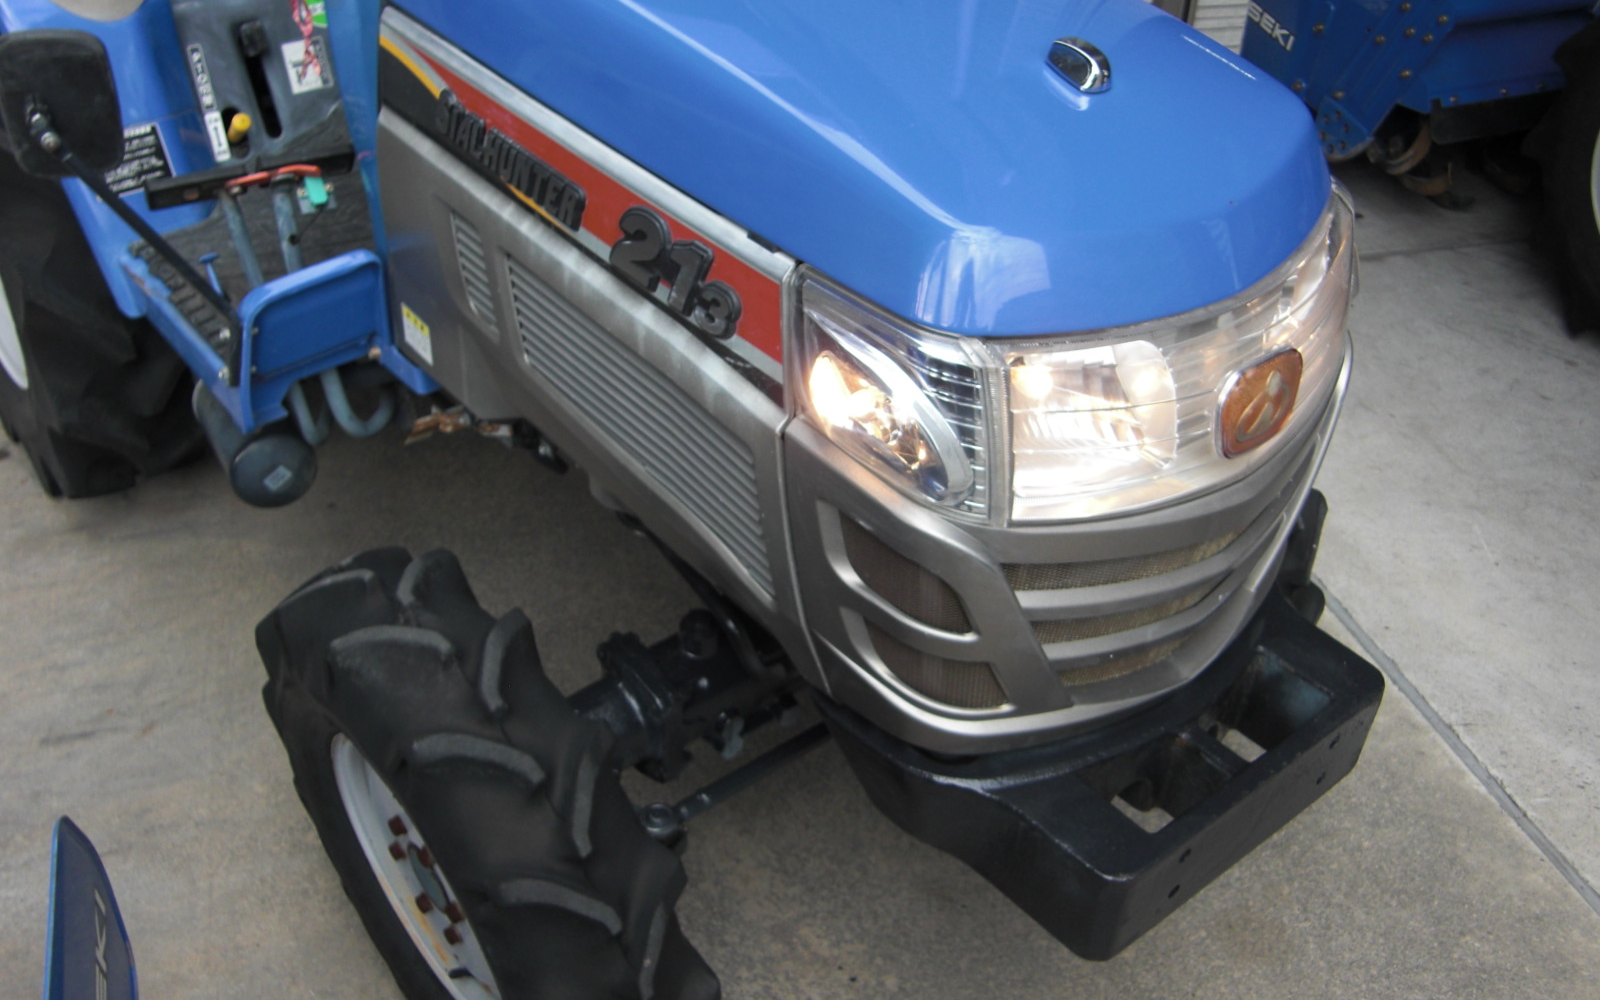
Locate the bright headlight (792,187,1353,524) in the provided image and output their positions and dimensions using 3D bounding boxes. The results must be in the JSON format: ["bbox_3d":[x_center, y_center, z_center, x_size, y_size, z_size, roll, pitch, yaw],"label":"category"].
[{"bbox_3d":[0.271,-0.142,1.212,0.498,0.167,0.247,-27,46,-29],"label":"bright headlight"}]

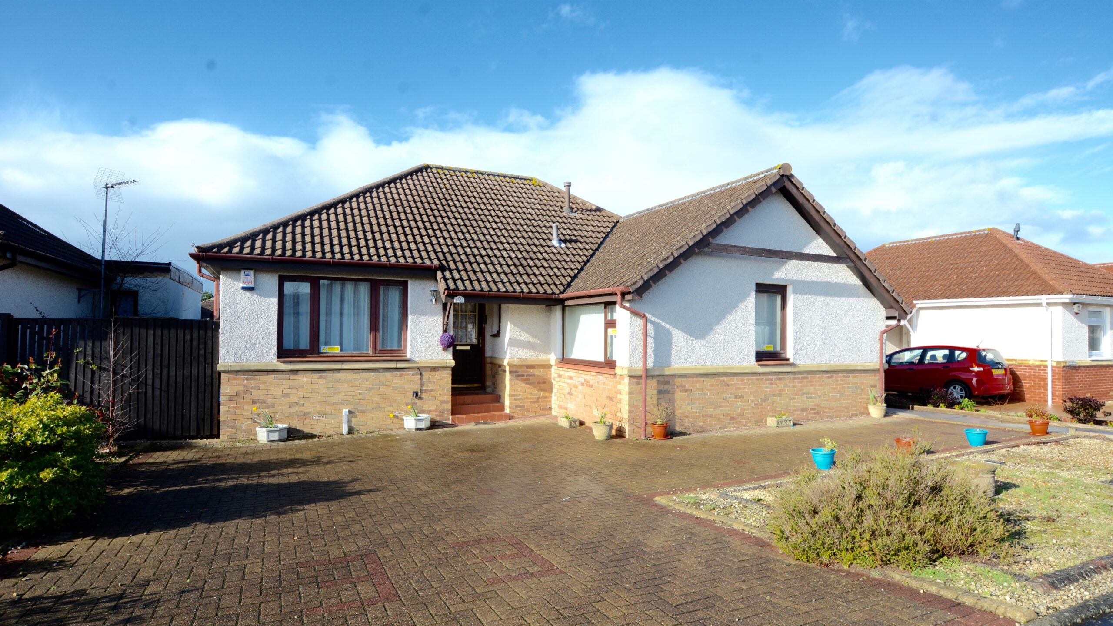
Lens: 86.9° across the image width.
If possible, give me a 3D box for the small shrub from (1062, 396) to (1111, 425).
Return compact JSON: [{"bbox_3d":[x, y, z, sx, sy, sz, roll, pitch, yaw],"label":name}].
[{"bbox_3d":[9.459,1.740,10.500,0.700,0.530,0.700,1,-2,-25],"label":"small shrub"}]

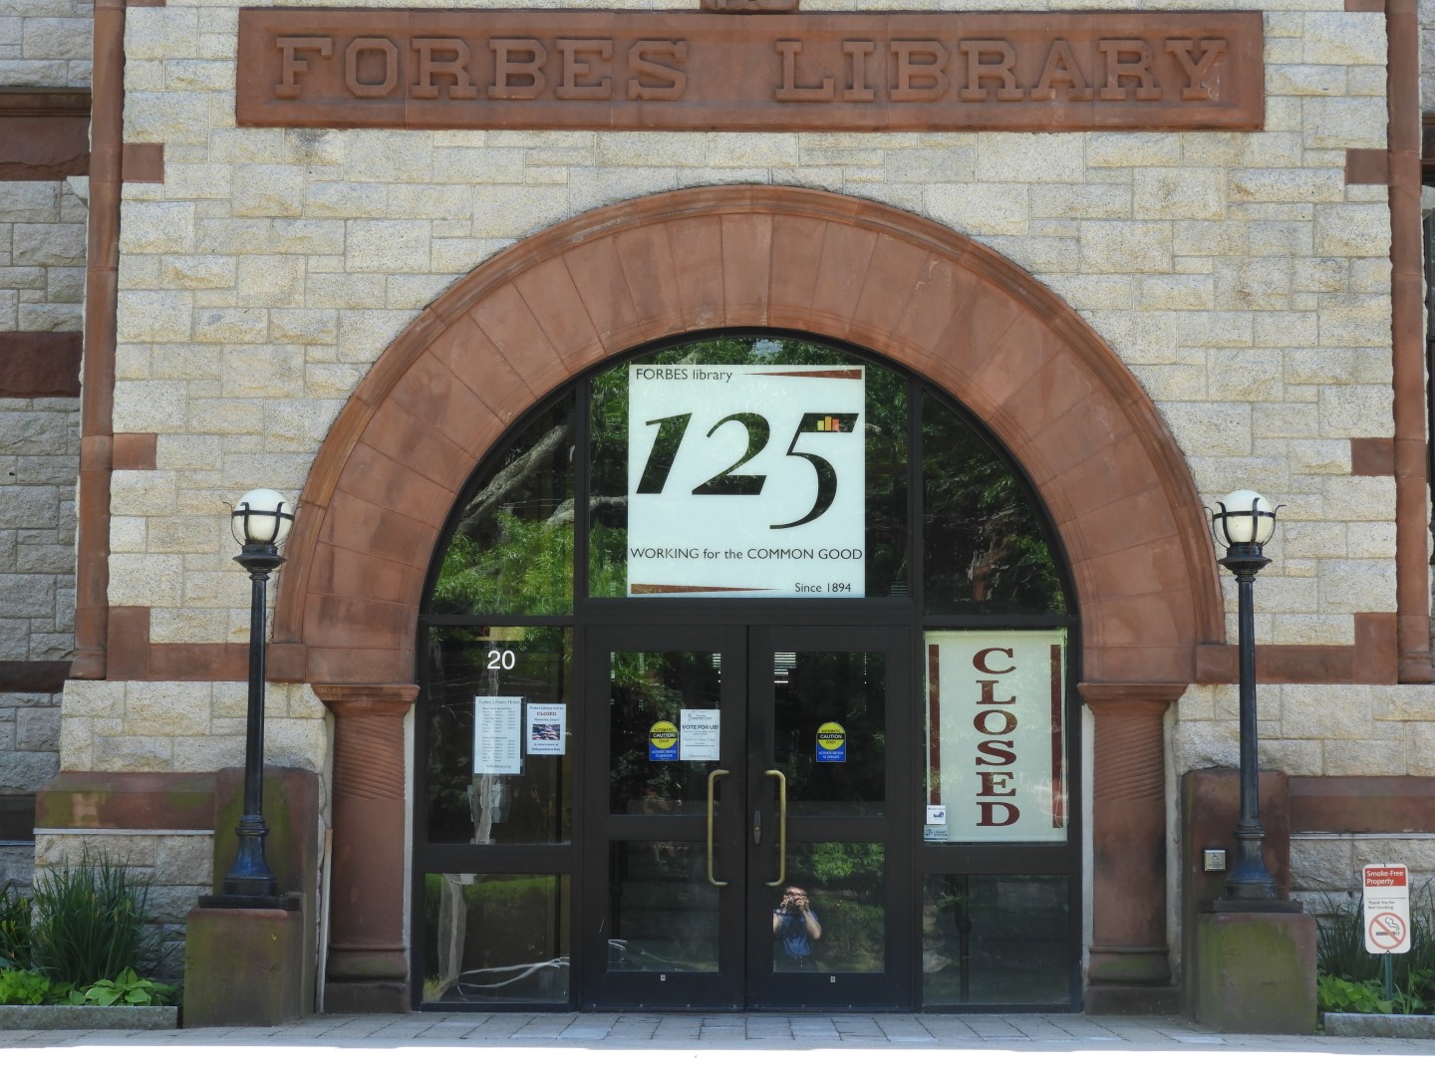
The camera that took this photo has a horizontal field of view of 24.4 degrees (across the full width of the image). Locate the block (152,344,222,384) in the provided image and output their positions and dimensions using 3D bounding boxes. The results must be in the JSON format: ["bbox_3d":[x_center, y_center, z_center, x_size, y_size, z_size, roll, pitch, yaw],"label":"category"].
[{"bbox_3d":[-2.910,-0.947,18.254,0.379,0.214,0.200,0,-6,1],"label":"block"}]

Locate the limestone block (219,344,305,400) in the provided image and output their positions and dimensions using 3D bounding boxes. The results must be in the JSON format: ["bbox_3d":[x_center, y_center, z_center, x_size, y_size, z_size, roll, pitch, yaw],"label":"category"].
[{"bbox_3d":[-2.509,-0.904,18.427,0.472,0.307,0.250,0,-7,1],"label":"limestone block"}]

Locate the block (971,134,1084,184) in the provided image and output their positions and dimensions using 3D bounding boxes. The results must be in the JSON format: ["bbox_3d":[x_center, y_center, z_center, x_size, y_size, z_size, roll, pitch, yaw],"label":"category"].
[{"bbox_3d":[1.711,-2.079,18.269,0.598,0.266,0.200,0,-6,1],"label":"block"}]

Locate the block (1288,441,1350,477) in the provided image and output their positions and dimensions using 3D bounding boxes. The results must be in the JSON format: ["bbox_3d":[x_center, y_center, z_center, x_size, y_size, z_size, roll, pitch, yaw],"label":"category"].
[{"bbox_3d":[3.285,-0.426,18.200,0.345,0.198,0.200,0,-7,0],"label":"block"}]

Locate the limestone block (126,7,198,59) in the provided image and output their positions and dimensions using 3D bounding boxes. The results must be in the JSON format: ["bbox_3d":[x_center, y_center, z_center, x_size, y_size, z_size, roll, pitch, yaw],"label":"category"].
[{"bbox_3d":[-3.083,-2.790,18.507,0.411,0.296,0.200,0,-7,0],"label":"limestone block"}]

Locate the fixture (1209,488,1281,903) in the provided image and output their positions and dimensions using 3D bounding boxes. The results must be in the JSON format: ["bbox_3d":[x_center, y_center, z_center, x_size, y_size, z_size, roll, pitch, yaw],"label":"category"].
[{"bbox_3d":[2.761,0.821,17.287,0.397,2.165,0.395,0,-6,1],"label":"fixture"}]

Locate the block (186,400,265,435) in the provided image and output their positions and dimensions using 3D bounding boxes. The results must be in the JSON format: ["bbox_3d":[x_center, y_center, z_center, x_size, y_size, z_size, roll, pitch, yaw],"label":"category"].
[{"bbox_3d":[-2.687,-0.650,18.216,0.421,0.188,0.200,0,-6,1],"label":"block"}]

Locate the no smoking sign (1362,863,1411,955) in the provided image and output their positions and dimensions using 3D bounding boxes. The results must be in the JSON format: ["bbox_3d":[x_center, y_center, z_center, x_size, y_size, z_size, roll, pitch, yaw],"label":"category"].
[{"bbox_3d":[3.453,1.915,17.115,0.229,0.459,0.030,0,-7,0],"label":"no smoking sign"}]

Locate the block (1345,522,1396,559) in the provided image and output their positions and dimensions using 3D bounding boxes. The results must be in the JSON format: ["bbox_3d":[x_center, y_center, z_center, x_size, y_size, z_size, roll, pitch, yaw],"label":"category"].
[{"bbox_3d":[3.574,0.025,18.235,0.275,0.204,0.250,0,-7,1],"label":"block"}]

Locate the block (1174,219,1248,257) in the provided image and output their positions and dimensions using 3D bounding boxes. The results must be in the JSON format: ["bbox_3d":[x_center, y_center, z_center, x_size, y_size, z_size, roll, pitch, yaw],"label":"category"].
[{"bbox_3d":[2.711,-1.634,18.342,0.407,0.198,0.200,0,-7,0],"label":"block"}]

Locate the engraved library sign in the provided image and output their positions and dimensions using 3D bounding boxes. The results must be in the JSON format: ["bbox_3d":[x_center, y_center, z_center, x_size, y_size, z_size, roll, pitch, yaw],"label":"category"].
[{"bbox_3d":[0.174,-2.556,18.260,5.607,0.675,0.150,0,-6,1],"label":"engraved library sign"}]

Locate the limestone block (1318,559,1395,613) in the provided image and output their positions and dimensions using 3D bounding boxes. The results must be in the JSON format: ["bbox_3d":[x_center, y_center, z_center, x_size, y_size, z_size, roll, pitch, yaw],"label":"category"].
[{"bbox_3d":[3.452,0.266,17.969,0.400,0.282,0.200,0,-6,1],"label":"limestone block"}]

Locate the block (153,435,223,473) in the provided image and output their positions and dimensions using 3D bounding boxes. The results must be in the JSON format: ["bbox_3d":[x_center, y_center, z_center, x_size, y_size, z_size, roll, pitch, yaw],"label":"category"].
[{"bbox_3d":[-2.892,-0.451,18.237,0.359,0.204,0.200,0,-7,0],"label":"block"}]

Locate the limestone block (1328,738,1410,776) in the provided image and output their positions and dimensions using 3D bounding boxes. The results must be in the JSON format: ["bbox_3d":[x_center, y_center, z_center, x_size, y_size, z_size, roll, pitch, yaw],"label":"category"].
[{"bbox_3d":[3.470,1.184,17.767,0.448,0.193,0.200,0,-6,1],"label":"limestone block"}]

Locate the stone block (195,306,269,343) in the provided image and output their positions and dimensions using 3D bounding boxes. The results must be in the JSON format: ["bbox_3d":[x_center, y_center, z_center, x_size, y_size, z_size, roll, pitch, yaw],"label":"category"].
[{"bbox_3d":[-2.657,-1.158,18.196,0.411,0.211,0.160,0,-6,1],"label":"stone block"}]

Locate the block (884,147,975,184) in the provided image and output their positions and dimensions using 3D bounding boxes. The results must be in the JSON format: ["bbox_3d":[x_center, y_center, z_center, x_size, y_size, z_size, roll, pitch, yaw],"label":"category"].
[{"bbox_3d":[1.161,-2.034,18.277,0.494,0.197,0.200,0,-6,1],"label":"block"}]

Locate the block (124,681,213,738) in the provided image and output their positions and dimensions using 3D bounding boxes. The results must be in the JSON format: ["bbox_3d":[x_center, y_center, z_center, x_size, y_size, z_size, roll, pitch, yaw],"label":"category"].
[{"bbox_3d":[-2.959,0.931,17.971,0.473,0.303,0.200,0,-6,1],"label":"block"}]

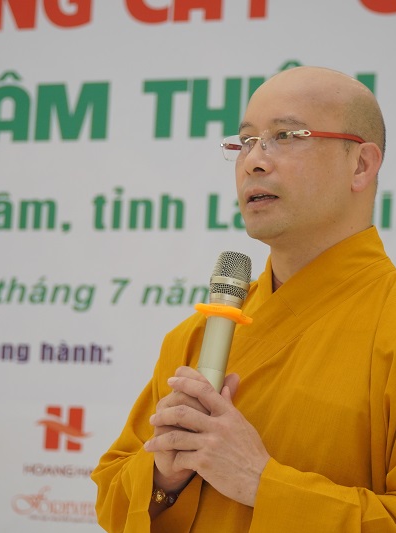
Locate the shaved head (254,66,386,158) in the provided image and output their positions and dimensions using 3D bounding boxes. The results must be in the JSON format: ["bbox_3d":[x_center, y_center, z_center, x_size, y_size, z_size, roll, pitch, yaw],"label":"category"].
[{"bbox_3d":[0.154,-0.189,2.280,0.187,0.138,0.160,8,-6,-42],"label":"shaved head"}]

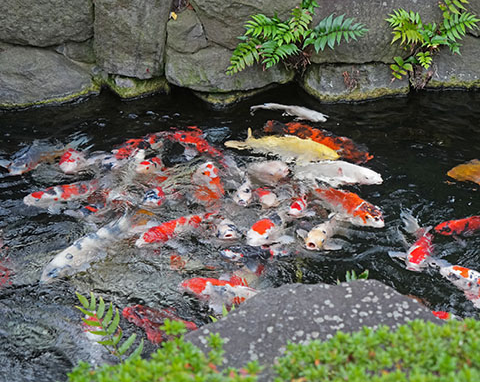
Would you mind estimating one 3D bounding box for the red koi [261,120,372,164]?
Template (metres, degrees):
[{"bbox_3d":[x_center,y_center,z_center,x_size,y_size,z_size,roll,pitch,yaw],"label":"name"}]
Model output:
[{"bbox_3d":[0.363,-0.233,4.184,0.569,0.140,0.140,18,36,26],"label":"red koi"}]

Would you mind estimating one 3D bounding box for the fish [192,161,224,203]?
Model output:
[{"bbox_3d":[-0.135,0.005,4.141,0.140,0.120,0.380,-7,35,-10],"label":"fish"}]

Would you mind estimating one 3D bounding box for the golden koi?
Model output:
[{"bbox_3d":[0.214,-0.224,4.669,0.620,0.160,0.150,7,34,11],"label":"golden koi"}]

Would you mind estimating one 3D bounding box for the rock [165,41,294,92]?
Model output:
[{"bbox_3d":[-0.058,-0.739,4.953,0.711,0.301,0.350,0,34,0],"label":"rock"}]

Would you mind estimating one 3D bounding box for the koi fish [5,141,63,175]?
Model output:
[{"bbox_3d":[-0.904,-0.161,4.051,0.130,0.130,0.386,24,39,33],"label":"koi fish"}]

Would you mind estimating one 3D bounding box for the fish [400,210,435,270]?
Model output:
[{"bbox_3d":[0.823,0.195,4.024,0.190,0.150,0.520,8,34,12],"label":"fish"}]

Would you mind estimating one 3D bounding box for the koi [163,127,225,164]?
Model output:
[{"bbox_3d":[-0.229,-0.215,4.156,0.120,0.120,0.451,-28,41,-37],"label":"koi"}]

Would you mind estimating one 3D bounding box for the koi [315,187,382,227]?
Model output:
[{"bbox_3d":[0.421,0.051,3.692,0.419,0.140,0.130,25,40,34],"label":"koi"}]

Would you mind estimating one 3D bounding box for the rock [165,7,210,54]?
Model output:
[{"bbox_3d":[-0.285,-0.904,4.875,0.228,0.268,0.250,0,34,0],"label":"rock"}]

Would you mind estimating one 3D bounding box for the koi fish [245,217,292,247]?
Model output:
[{"bbox_3d":[0.175,0.124,3.576,0.130,0.140,0.379,28,41,37],"label":"koi fish"}]

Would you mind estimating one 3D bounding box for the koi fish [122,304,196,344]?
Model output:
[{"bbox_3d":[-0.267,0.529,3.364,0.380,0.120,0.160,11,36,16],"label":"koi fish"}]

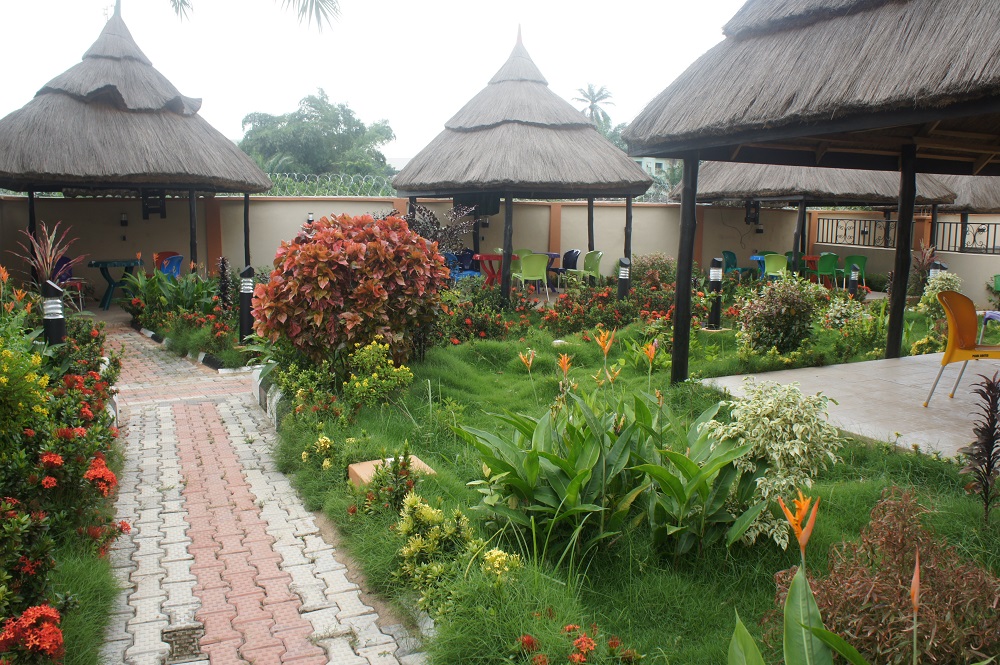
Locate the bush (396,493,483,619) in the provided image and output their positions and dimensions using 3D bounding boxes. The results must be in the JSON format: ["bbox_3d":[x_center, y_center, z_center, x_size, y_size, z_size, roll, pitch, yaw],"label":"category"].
[{"bbox_3d":[-0.236,0.859,2.981,0.340,0.421,0.330,0,8,-4],"label":"bush"}]

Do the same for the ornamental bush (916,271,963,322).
[{"bbox_3d":[7.390,-0.613,12.559,0.700,0.850,0.680,5,9,30],"label":"ornamental bush"}]

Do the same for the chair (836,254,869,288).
[{"bbox_3d":[7.794,-1.253,16.500,0.500,0.840,0.540,0,8,-6],"label":"chair"}]

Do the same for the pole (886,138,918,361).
[{"bbox_3d":[4.333,-0.849,8.071,0.150,2.276,0.150,5,9,28],"label":"pole"}]

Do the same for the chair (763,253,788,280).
[{"bbox_3d":[6.176,-1.313,16.800,0.500,0.840,0.540,0,8,-9],"label":"chair"}]

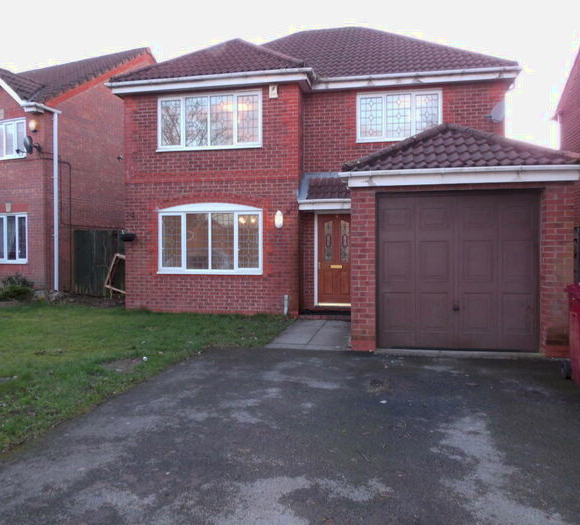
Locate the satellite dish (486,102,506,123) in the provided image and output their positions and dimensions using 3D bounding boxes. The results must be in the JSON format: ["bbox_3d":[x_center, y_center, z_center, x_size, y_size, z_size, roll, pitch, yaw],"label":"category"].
[{"bbox_3d":[4.056,-2.969,9.546,0.320,0.410,0.420,0,1,-22],"label":"satellite dish"}]

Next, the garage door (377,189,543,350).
[{"bbox_3d":[2.278,0.130,6.643,2.140,2.130,0.080,0,1,11],"label":"garage door"}]

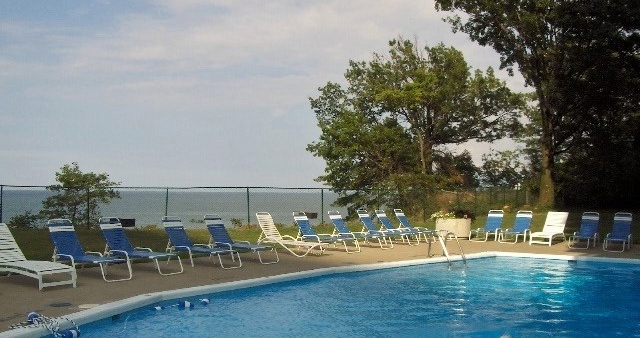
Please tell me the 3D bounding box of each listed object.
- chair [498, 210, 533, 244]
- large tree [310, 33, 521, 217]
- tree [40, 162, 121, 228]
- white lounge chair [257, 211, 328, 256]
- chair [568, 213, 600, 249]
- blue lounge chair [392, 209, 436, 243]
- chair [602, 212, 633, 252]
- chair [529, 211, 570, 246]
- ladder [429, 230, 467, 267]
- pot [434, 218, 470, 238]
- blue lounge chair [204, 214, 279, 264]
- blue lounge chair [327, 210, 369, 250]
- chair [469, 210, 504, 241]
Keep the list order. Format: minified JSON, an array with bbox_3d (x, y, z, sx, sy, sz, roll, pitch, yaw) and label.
[{"bbox_3d":[6.728,1.965,22.088,0.645,1.030,2.060,-1,-3,33],"label":"chair"},{"bbox_3d":[5.965,-2.627,40.000,12.800,11.000,11.500,0,-2,8],"label":"large tree"},{"bbox_3d":[-9.993,1.085,27.000,3.200,2.800,2.900,1,-2,-20],"label":"tree"},{"bbox_3d":[-0.720,1.578,15.645,1.920,0.980,0.590,-1,-3,40],"label":"white lounge chair"},{"bbox_3d":[8.323,1.914,20.291,0.645,1.030,2.060,-1,-3,33],"label":"chair"},{"bbox_3d":[3.600,1.962,22.823,2.060,1.030,0.645,-1,-3,42],"label":"blue lounge chair"},{"bbox_3d":[9.046,1.895,19.586,0.645,1.030,2.060,-1,-3,33],"label":"chair"},{"bbox_3d":[7.525,1.950,21.195,0.670,1.010,2.050,-1,-3,34],"label":"chair"},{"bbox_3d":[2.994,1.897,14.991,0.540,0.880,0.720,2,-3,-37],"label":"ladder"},{"bbox_3d":[4.880,2.149,23.488,1.240,0.730,1.150,0,-2,10],"label":"pot"},{"bbox_3d":[-1.774,1.534,14.356,1.930,0.960,0.620,-1,-3,41],"label":"blue lounge chair"},{"bbox_3d":[1.118,1.691,18.104,1.930,0.960,0.620,-1,-3,42],"label":"blue lounge chair"},{"bbox_3d":[5.842,1.973,22.529,0.645,1.030,2.060,-1,-3,33],"label":"chair"}]

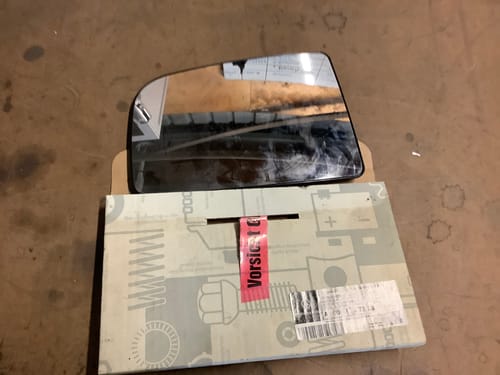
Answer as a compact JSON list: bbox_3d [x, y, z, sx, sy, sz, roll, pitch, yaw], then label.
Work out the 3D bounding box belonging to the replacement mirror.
[{"bbox_3d":[-0.008,-0.067,0.448,0.221,0.020,0.157,-4,65,-8],"label":"replacement mirror"}]

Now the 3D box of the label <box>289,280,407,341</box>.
[{"bbox_3d":[0.079,0.097,0.357,0.090,0.002,0.037,-5,65,-8],"label":"label"}]

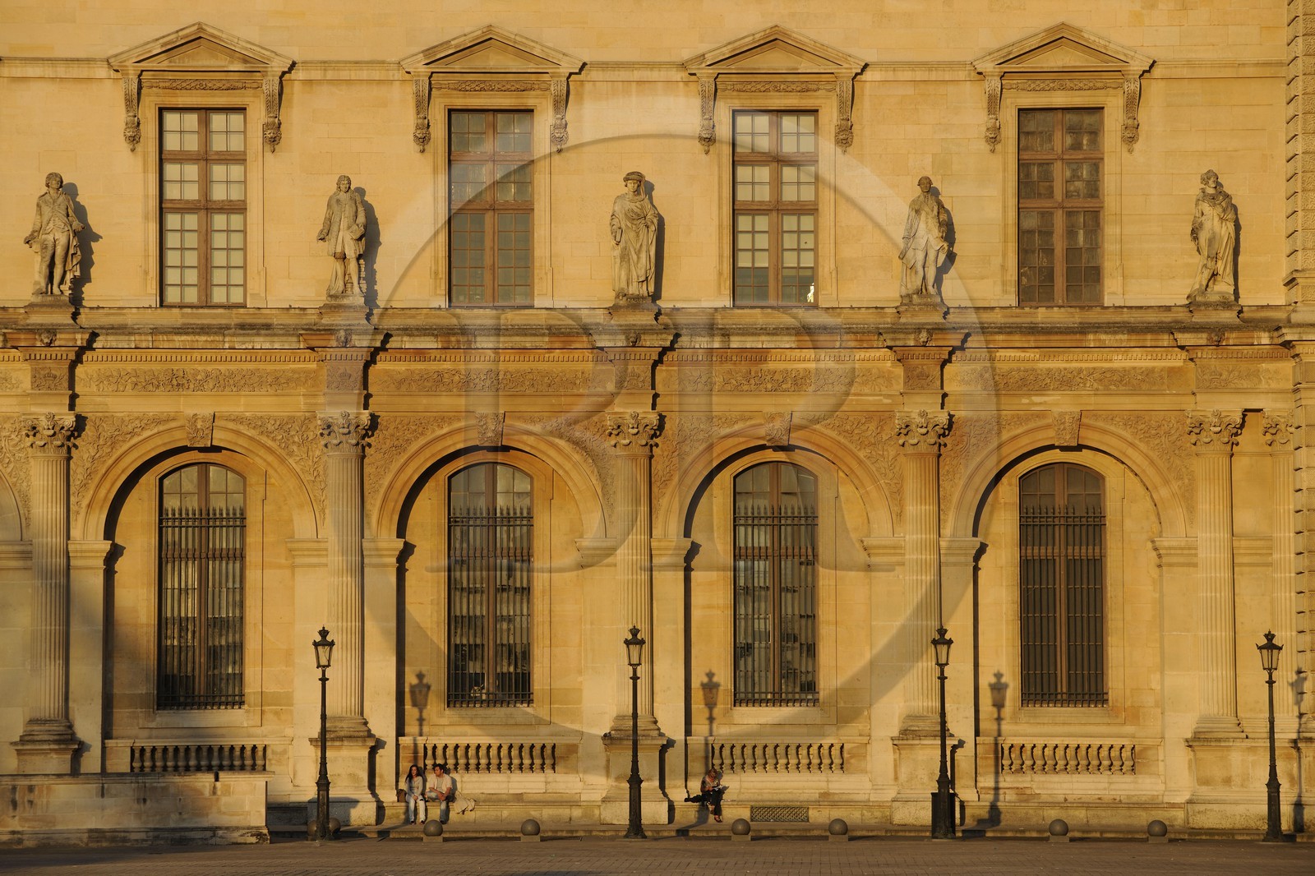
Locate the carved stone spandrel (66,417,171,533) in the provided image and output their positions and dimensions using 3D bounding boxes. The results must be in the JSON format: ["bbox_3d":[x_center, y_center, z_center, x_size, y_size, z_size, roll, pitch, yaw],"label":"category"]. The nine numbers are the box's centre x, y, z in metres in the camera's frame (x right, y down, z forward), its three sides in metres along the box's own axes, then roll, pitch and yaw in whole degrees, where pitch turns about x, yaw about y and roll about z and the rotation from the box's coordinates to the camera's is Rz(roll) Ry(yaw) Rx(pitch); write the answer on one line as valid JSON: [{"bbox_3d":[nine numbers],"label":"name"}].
[{"bbox_3d":[-11.294,0.714,115.456,2.207,2.465,0.200,0,-3,0],"label":"carved stone spandrel"}]

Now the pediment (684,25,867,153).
[{"bbox_3d":[2.588,-7.612,119.435,3.996,2.791,0.550,0,-3,-3],"label":"pediment"}]

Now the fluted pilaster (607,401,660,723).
[{"bbox_3d":[-0.498,2.767,118.062,1.153,6.774,0.500,0,-3,-3],"label":"fluted pilaster"}]

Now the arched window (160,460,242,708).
[{"bbox_3d":[-9.993,3.247,120.057,1.945,5.459,0.200,0,-3,-1],"label":"arched window"}]

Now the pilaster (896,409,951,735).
[{"bbox_3d":[5.749,2.895,118.338,1.180,7.034,0.500,0,-3,-3],"label":"pilaster"}]

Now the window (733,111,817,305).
[{"bbox_3d":[2.621,-5.102,121.504,1.937,4.373,0.200,0,-3,0],"label":"window"}]

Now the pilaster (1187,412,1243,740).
[{"bbox_3d":[12.322,2.987,120.927,1.284,7.245,0.500,0,-3,-1],"label":"pilaster"}]

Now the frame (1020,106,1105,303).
[{"bbox_3d":[8.903,-5.118,121.082,1.842,4.353,0.200,0,-3,-1],"label":"frame"}]

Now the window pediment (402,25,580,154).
[{"bbox_3d":[-3.598,-7.583,119.153,3.955,2.762,0.550,0,-3,-3],"label":"window pediment"}]

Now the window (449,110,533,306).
[{"bbox_3d":[-3.692,-5.102,121.504,1.892,4.328,0.200,0,-3,0],"label":"window"}]

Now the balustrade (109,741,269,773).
[{"bbox_3d":[-10.175,6.972,119.483,3.650,0.749,0.350,0,-3,-1],"label":"balustrade"}]

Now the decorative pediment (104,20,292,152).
[{"bbox_3d":[-10.009,-7.694,120.186,4.079,2.875,0.580,0,-3,-1],"label":"decorative pediment"}]

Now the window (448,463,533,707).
[{"bbox_3d":[-3.641,3.170,119.100,1.898,5.359,0.200,0,-3,-3],"label":"window"}]

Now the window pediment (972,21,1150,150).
[{"bbox_3d":[8.990,-7.755,121.496,4.061,2.885,0.650,0,-3,-1],"label":"window pediment"}]

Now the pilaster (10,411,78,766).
[{"bbox_3d":[-13.258,3.585,118.795,1.449,8.238,0.700,0,-3,-1],"label":"pilaster"}]

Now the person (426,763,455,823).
[{"bbox_3d":[-4.686,7.675,118.411,0.644,1.318,0.750,-1,-3,7],"label":"person"}]

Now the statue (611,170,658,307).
[{"bbox_3d":[-0.504,-4.422,120.661,1.075,2.929,0.800,0,-3,-1],"label":"statue"}]

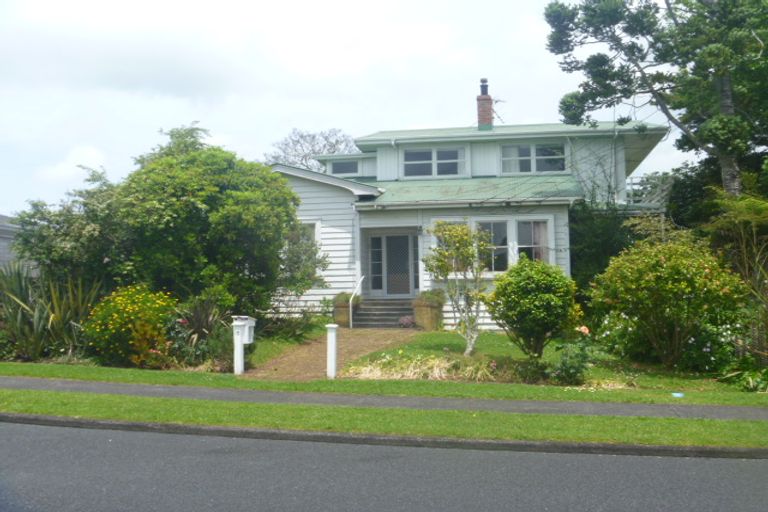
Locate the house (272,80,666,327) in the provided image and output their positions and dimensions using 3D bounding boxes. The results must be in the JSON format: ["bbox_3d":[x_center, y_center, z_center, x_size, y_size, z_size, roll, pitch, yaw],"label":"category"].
[{"bbox_3d":[3.072,-1.959,26.780,13.500,8.550,12.000,-1,-2,11],"label":"house"}]

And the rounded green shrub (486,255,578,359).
[{"bbox_3d":[2.855,0.955,14.450,1.750,2.050,1.650,-1,-2,11],"label":"rounded green shrub"}]

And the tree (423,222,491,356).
[{"bbox_3d":[1.442,0.670,14.850,1.320,2.680,1.250,-1,-2,11],"label":"tree"}]

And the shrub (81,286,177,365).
[{"bbox_3d":[-4.909,1.262,14.400,1.750,1.600,1.600,-1,-2,11],"label":"shrub"}]

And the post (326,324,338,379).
[{"bbox_3d":[-0.817,1.490,11.850,0.140,0.900,0.140,-1,-2,11],"label":"post"}]

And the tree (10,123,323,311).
[{"bbox_3d":[-5.127,-0.507,17.600,6.900,5.300,5.400,-1,-2,11],"label":"tree"}]

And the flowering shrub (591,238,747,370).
[{"bbox_3d":[5.106,0.743,13.400,2.700,2.380,2.400,-1,-2,11],"label":"flowering shrub"}]

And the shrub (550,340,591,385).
[{"bbox_3d":[2.785,1.564,11.150,0.580,0.640,0.550,-1,-2,11],"label":"shrub"}]

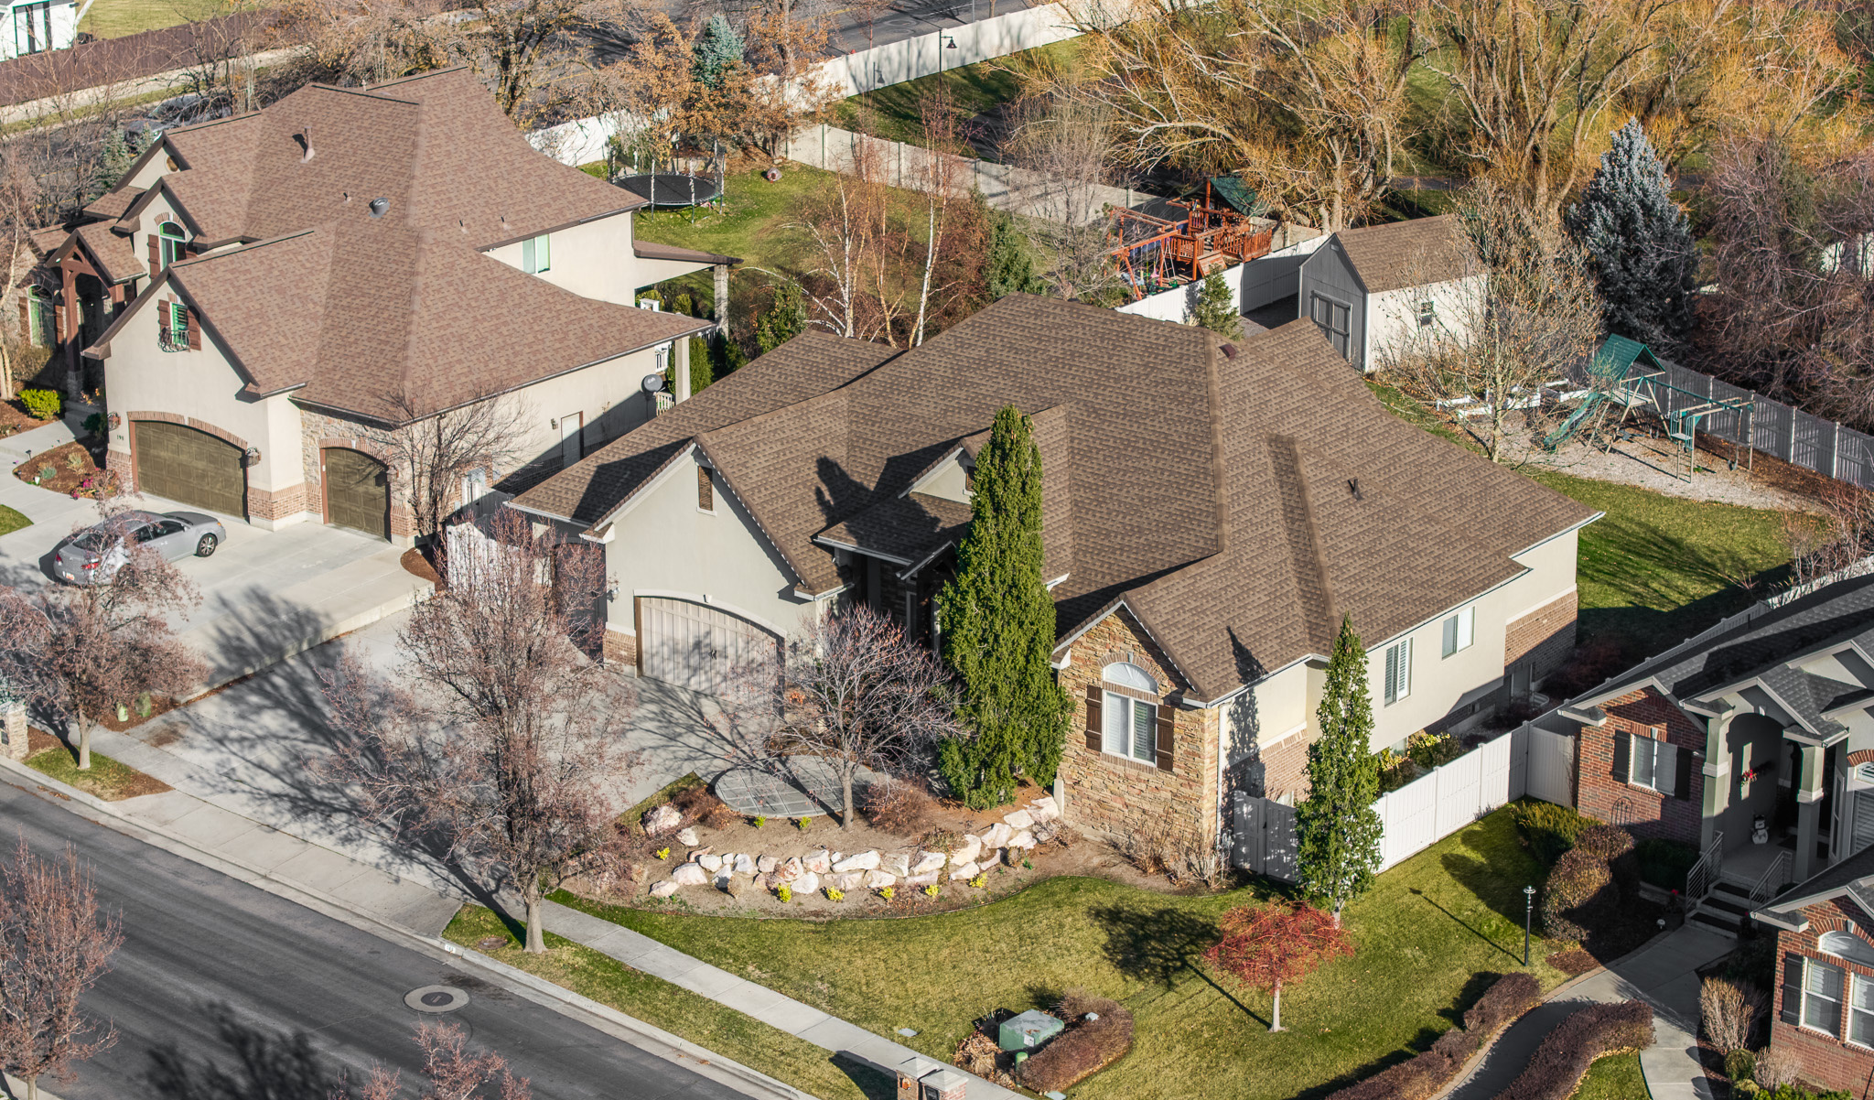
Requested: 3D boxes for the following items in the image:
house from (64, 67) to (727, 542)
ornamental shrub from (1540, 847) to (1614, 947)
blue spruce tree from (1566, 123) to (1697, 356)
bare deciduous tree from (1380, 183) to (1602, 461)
[{"bbox_3d":[-16.963,-9.125,115.324,21.000,10.200,21.000,14,23,36],"label":"house"},{"bbox_3d":[13.916,7.523,82.333,1.700,1.500,1.800,0,18,0],"label":"ornamental shrub"},{"bbox_3d":[22.513,-9.723,121.096,4.200,8.200,4.200,0,19,0],"label":"blue spruce tree"},{"bbox_3d":[16.685,-6.667,112.026,6.500,8.300,6.300,0,19,0],"label":"bare deciduous tree"}]

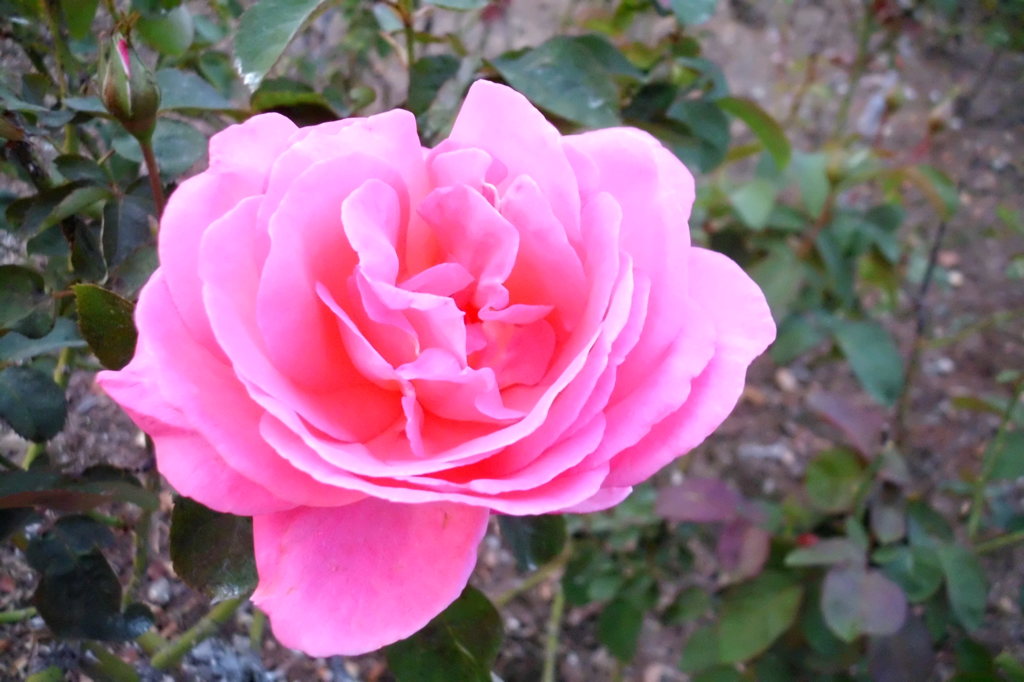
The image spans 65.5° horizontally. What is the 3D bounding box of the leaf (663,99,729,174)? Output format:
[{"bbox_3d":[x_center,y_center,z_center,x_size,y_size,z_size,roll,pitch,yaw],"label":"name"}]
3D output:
[{"bbox_3d":[0.075,-0.083,0.320,0.028,0.010,0.034,-11,69,-17],"label":"leaf"}]

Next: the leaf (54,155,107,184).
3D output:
[{"bbox_3d":[-0.157,-0.062,0.290,0.021,0.006,0.015,1,41,10],"label":"leaf"}]

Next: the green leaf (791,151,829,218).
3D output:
[{"bbox_3d":[0.161,-0.084,0.430,0.021,0.008,0.038,-6,62,7],"label":"green leaf"}]

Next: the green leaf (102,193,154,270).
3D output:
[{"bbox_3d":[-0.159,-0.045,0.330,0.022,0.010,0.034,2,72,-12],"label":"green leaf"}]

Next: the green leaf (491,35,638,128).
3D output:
[{"bbox_3d":[0.021,-0.100,0.310,0.058,0.015,0.045,7,53,5],"label":"green leaf"}]

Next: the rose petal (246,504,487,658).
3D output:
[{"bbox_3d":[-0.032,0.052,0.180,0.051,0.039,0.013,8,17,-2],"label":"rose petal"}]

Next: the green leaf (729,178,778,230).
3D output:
[{"bbox_3d":[0.152,-0.086,0.500,0.032,0.009,0.037,-5,67,-2],"label":"green leaf"}]

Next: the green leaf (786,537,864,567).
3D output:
[{"bbox_3d":[0.157,0.106,0.400,0.039,0.008,0.021,-8,32,-8],"label":"green leaf"}]

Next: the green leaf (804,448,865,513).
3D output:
[{"bbox_3d":[0.170,0.074,0.420,0.034,0.008,0.034,4,60,2],"label":"green leaf"}]

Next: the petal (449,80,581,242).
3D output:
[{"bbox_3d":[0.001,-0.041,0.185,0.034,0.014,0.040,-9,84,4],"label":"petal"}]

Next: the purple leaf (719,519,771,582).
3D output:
[{"bbox_3d":[0.122,0.111,0.420,0.027,0.011,0.036,13,64,6],"label":"purple leaf"}]

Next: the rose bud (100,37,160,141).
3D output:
[{"bbox_3d":[-0.113,-0.074,0.235,0.016,0.031,0.016,-11,26,6],"label":"rose bud"}]

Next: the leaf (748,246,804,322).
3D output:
[{"bbox_3d":[0.142,-0.029,0.430,0.030,0.009,0.045,16,63,15],"label":"leaf"}]

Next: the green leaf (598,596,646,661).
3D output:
[{"bbox_3d":[0.064,0.166,0.460,0.028,0.008,0.040,-4,67,-8],"label":"green leaf"}]

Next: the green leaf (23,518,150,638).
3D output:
[{"bbox_3d":[-0.175,0.098,0.330,0.046,0.014,0.055,-27,68,-15],"label":"green leaf"}]

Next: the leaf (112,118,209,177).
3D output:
[{"bbox_3d":[-0.142,-0.077,0.320,0.038,0.008,0.028,2,56,1],"label":"leaf"}]

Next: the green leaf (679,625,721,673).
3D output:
[{"bbox_3d":[0.111,0.180,0.470,0.028,0.008,0.037,31,64,17],"label":"green leaf"}]

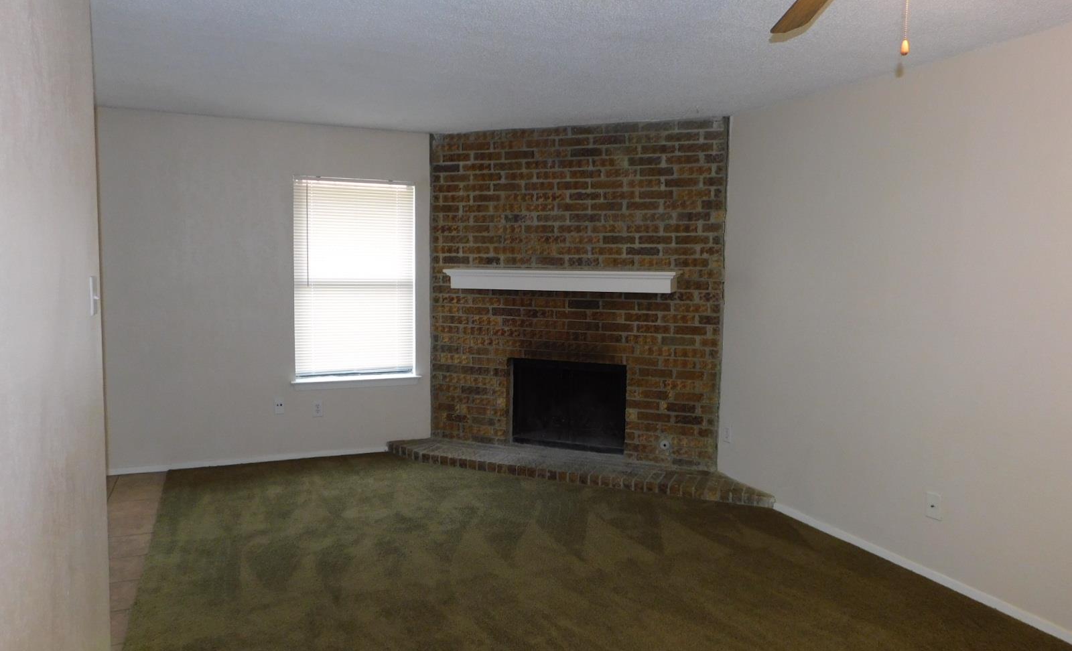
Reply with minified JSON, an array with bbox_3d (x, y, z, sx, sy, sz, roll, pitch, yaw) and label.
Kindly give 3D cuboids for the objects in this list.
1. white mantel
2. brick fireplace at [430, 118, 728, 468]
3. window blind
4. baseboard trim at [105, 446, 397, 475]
[{"bbox_3d":[0.161,-0.318,5.020,1.680,0.143,0.270,3,5,20],"label":"white mantel"},{"bbox_3d":[0.253,-0.244,5.259,2.212,2.362,0.300,3,5,20],"label":"brick fireplace"},{"bbox_3d":[-1.355,-0.357,5.380,0.888,1.460,0.050,-2,6,-24],"label":"window blind"},{"bbox_3d":[-2.012,0.962,5.151,1.890,0.066,0.016,-2,6,-24],"label":"baseboard trim"}]

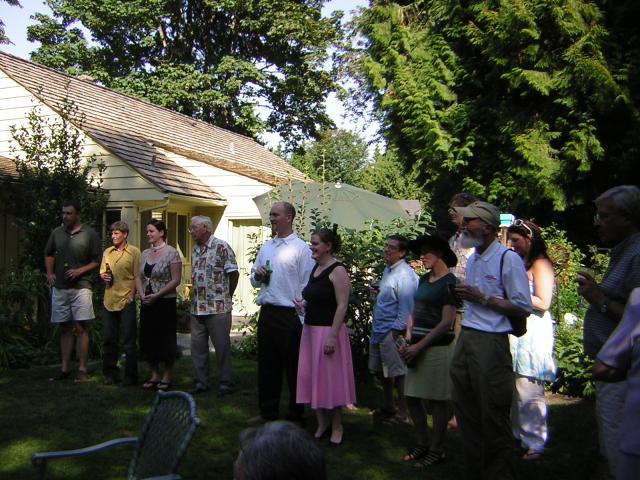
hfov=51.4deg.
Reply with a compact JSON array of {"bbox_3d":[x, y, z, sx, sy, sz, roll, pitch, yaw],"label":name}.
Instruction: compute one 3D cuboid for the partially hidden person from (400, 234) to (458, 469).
[{"bbox_3d":[0.774,0.735,4.724,0.380,1.650,0.460,-1,2,-38],"label":"partially hidden person"}]

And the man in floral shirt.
[{"bbox_3d":[-1.063,0.619,6.553,0.540,1.740,0.360,2,2,41],"label":"man in floral shirt"}]

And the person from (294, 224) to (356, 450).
[{"bbox_3d":[0.050,0.713,5.104,0.470,1.660,0.380,2,2,43],"label":"person"}]

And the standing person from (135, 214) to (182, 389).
[{"bbox_3d":[-1.610,0.630,6.650,0.470,1.690,0.360,2,0,23],"label":"standing person"}]

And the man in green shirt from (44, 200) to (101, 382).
[{"bbox_3d":[-2.560,0.500,6.820,0.580,1.820,0.380,2,0,-6],"label":"man in green shirt"}]

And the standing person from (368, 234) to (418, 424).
[{"bbox_3d":[0.680,0.800,6.150,0.400,1.700,0.500,1,0,-34],"label":"standing person"}]

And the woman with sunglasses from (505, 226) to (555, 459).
[{"bbox_3d":[1.512,0.715,4.754,0.380,1.700,0.460,-1,2,-37],"label":"woman with sunglasses"}]

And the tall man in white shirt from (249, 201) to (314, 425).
[{"bbox_3d":[-0.335,0.610,5.750,0.580,1.870,0.400,2,0,38],"label":"tall man in white shirt"}]

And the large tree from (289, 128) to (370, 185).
[{"bbox_3d":[0.431,-1.728,25.919,4.000,5.250,4.000,0,2,0],"label":"large tree"}]

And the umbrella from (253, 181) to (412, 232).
[{"bbox_3d":[0.250,0.340,10.600,2.750,2.450,2.700,2,0,0],"label":"umbrella"}]

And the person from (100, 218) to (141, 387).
[{"bbox_3d":[-2.032,0.640,6.754,0.470,1.670,0.340,1,2,9],"label":"person"}]

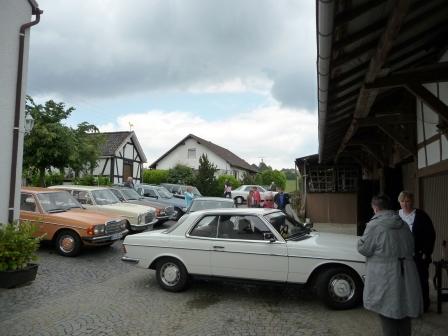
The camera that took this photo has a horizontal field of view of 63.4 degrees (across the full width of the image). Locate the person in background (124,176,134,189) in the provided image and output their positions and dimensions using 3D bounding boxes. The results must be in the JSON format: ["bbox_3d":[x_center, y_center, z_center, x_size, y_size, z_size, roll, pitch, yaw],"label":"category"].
[{"bbox_3d":[-4.400,1.300,16.900,0.500,1.760,0.350,2,-4,-18],"label":"person in background"}]

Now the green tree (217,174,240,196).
[{"bbox_3d":[0.401,1.706,33.914,2.400,2.200,2.200,1,-5,0],"label":"green tree"}]

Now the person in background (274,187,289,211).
[{"bbox_3d":[2.411,1.668,15.232,0.580,1.720,0.380,0,-5,9],"label":"person in background"}]

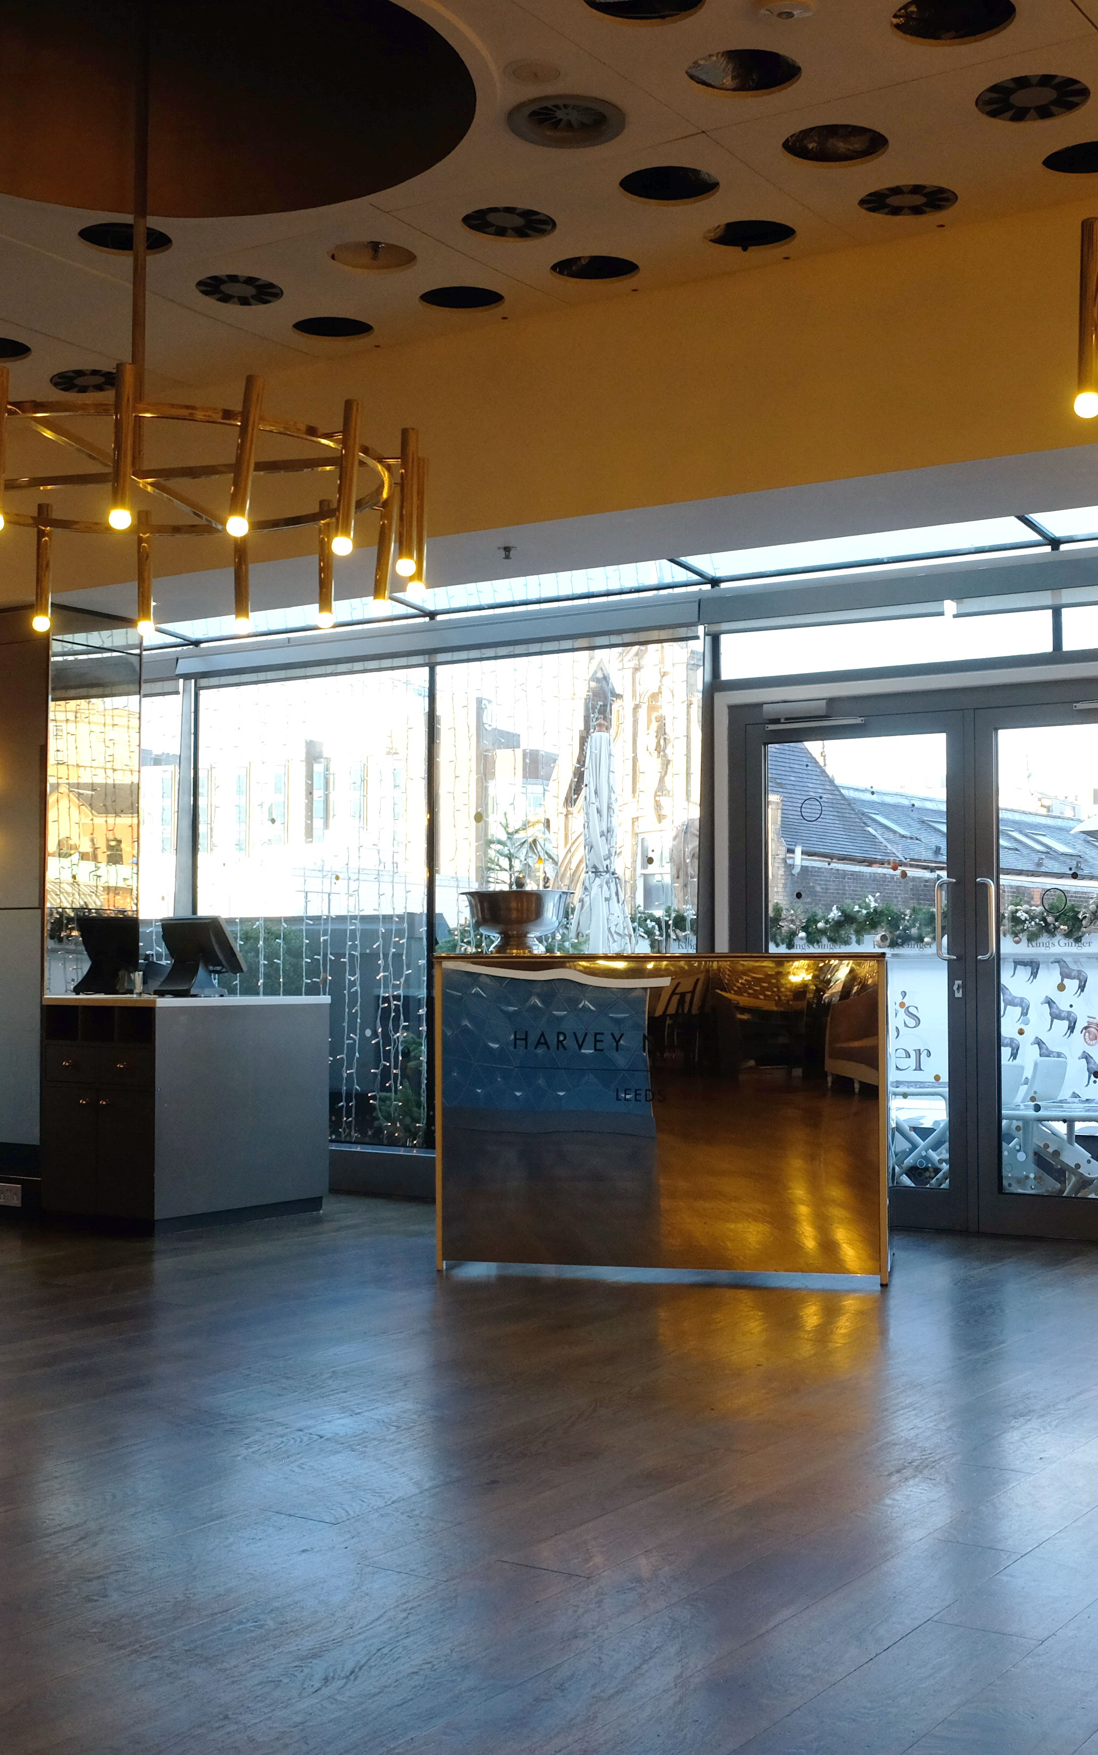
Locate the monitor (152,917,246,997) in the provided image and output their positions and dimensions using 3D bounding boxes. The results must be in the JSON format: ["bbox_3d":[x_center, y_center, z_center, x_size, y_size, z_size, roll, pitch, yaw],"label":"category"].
[{"bbox_3d":[-1.513,0.343,8.490,0.342,0.336,0.259,-2,-3,32],"label":"monitor"}]

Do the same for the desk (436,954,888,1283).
[{"bbox_3d":[0.436,0.825,7.024,1.553,1.097,0.652,-1,-3,12],"label":"desk"}]

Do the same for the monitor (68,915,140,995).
[{"bbox_3d":[-1.924,0.350,8.631,0.342,0.336,0.259,-2,-3,32],"label":"monitor"}]

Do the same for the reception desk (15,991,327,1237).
[{"bbox_3d":[-1.518,0.968,8.346,0.642,0.931,1.097,-2,-3,32],"label":"reception desk"}]

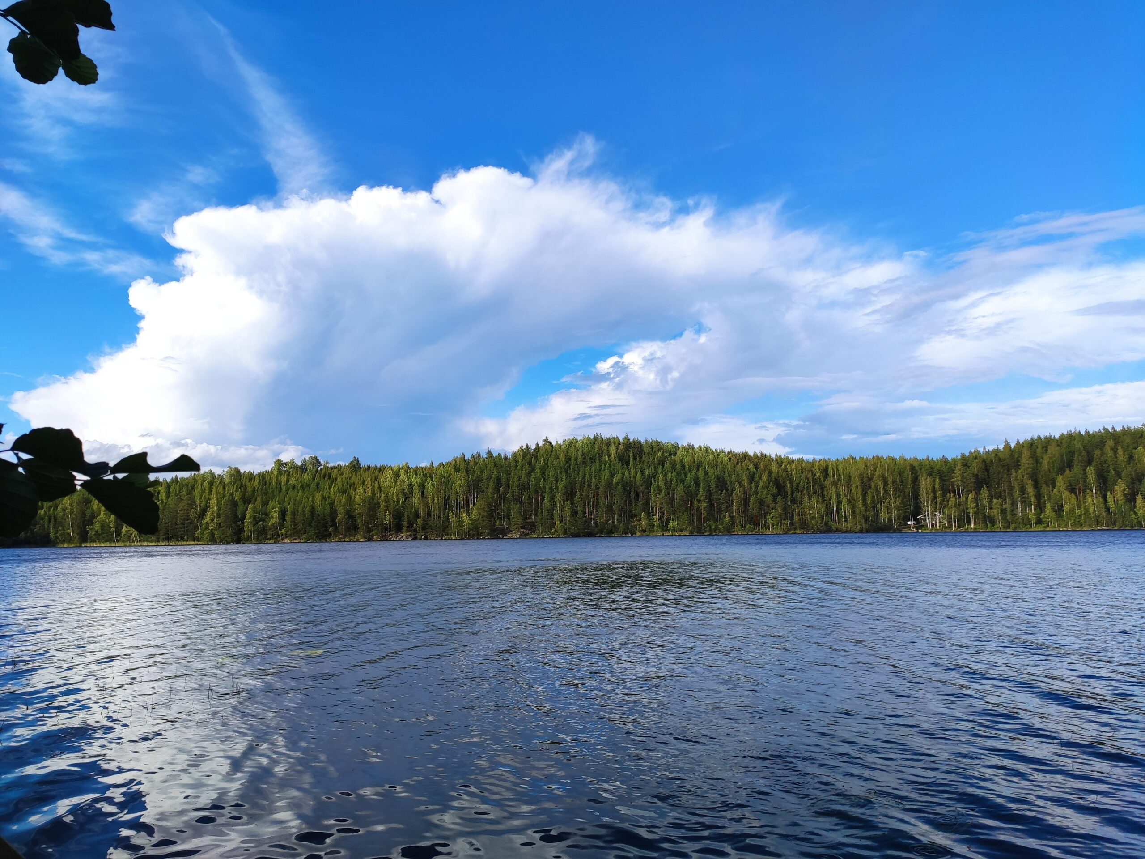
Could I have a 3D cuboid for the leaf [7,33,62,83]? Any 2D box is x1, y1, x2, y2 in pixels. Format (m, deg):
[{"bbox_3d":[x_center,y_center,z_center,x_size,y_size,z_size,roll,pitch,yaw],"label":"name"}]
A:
[{"bbox_3d":[-0.607,-0.419,0.970,0.045,0.044,0.040,1,-7,-14],"label":"leaf"}]

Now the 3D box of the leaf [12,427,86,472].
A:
[{"bbox_3d":[-0.566,0.021,0.930,0.063,0.046,0.045,1,-7,-14],"label":"leaf"}]

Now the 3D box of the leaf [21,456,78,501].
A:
[{"bbox_3d":[-0.579,0.054,0.950,0.050,0.050,0.035,1,-7,-14],"label":"leaf"}]

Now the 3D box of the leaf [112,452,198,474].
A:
[{"bbox_3d":[-0.460,0.037,0.950,0.087,0.022,0.050,1,-7,-14],"label":"leaf"}]

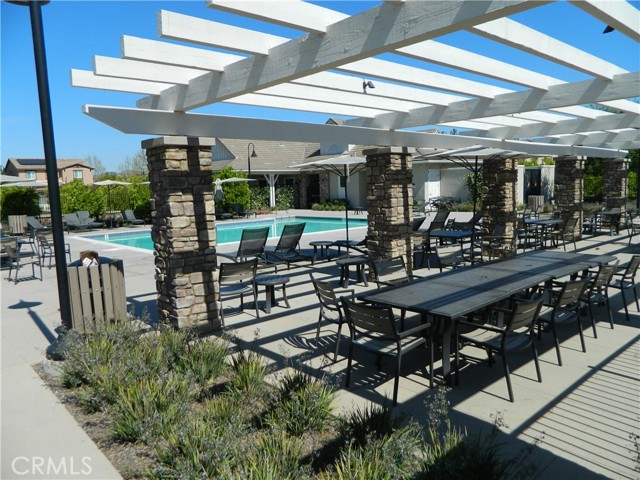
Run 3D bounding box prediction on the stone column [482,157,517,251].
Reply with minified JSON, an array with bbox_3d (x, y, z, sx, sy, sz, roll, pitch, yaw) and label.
[{"bbox_3d":[4.440,-0.830,11.426,0.680,2.500,0.680,-8,9,-41],"label":"stone column"}]

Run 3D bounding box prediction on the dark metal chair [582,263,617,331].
[{"bbox_3d":[3.347,0.697,5.826,0.590,0.880,0.590,-7,10,-40],"label":"dark metal chair"}]

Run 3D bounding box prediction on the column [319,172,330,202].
[{"bbox_3d":[0.365,-4.078,38.959,0.680,3.050,0.680,-7,8,-40],"label":"column"}]

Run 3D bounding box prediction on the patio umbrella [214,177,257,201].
[{"bbox_3d":[-5.507,-2.674,29.973,2.300,2.650,2.300,-7,8,-40],"label":"patio umbrella"}]

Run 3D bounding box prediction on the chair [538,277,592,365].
[{"bbox_3d":[2.416,0.773,4.824,0.580,0.850,0.575,-7,8,-40],"label":"chair"}]

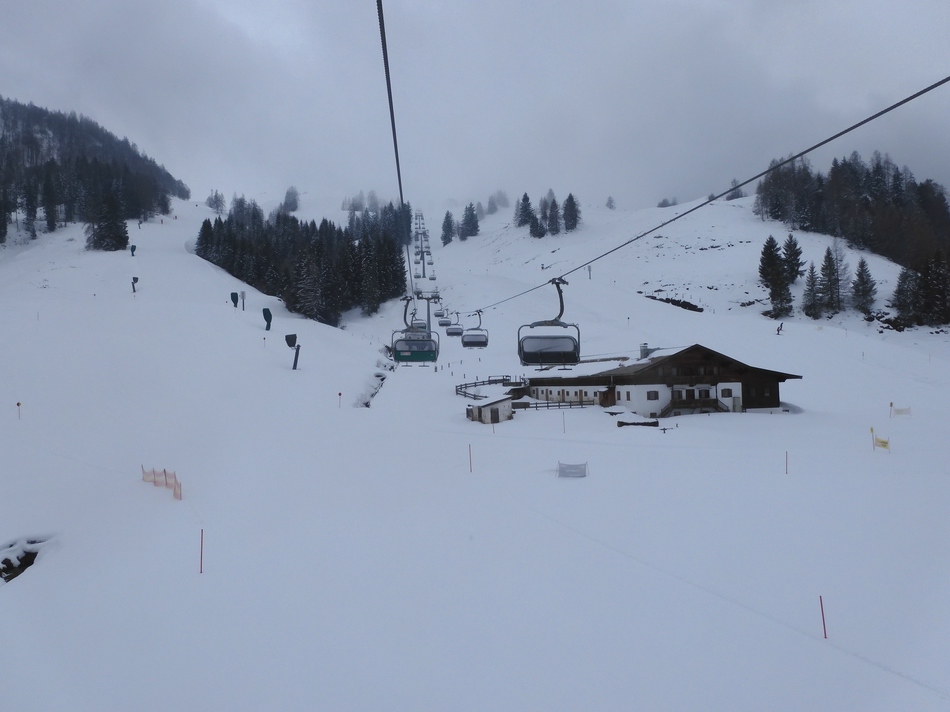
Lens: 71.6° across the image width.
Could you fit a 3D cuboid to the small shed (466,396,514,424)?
[{"bbox_3d":[1.897,6.806,83.300,3.900,3.300,5.600,-1,-3,-17],"label":"small shed"}]

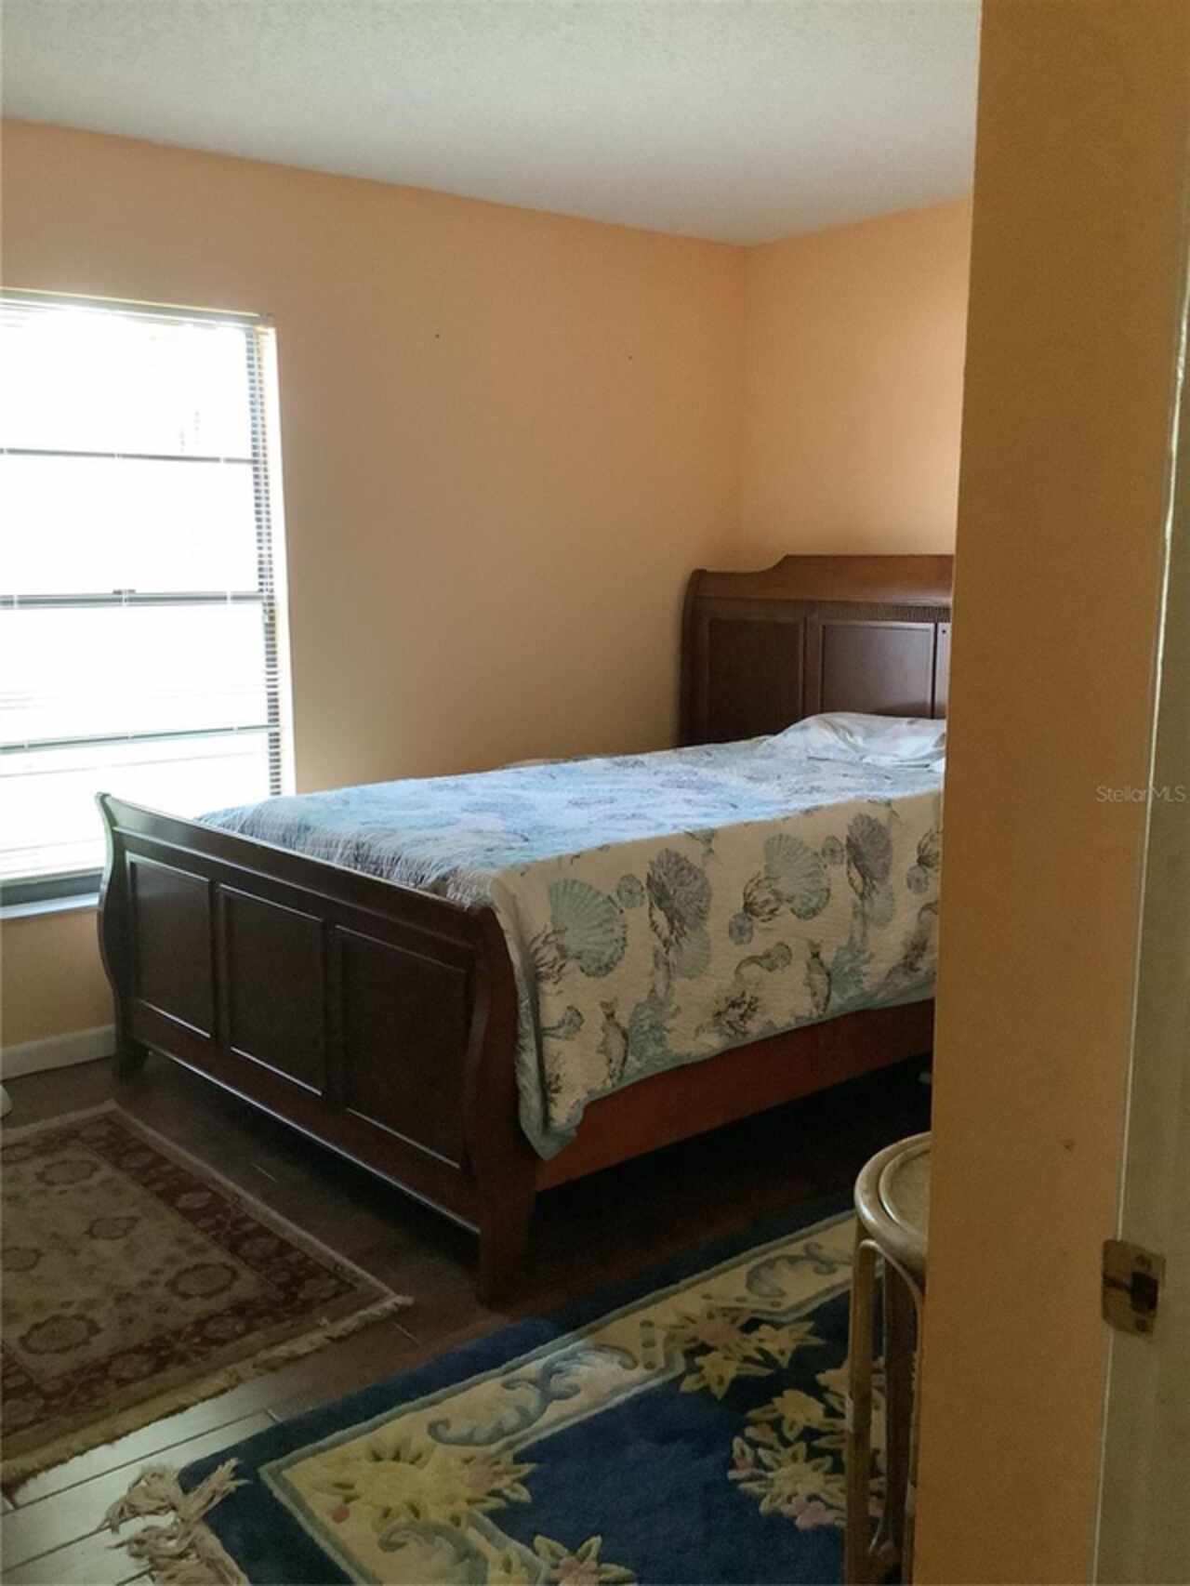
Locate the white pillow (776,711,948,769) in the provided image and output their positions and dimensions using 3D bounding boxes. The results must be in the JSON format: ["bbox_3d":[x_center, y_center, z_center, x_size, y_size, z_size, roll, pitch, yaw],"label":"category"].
[{"bbox_3d":[0.833,-0.170,4.029,0.470,0.130,0.690,-9,13,-41],"label":"white pillow"}]

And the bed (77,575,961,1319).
[{"bbox_3d":[0.093,0.056,3.823,2.300,1.350,1.640,-9,13,-41],"label":"bed"}]

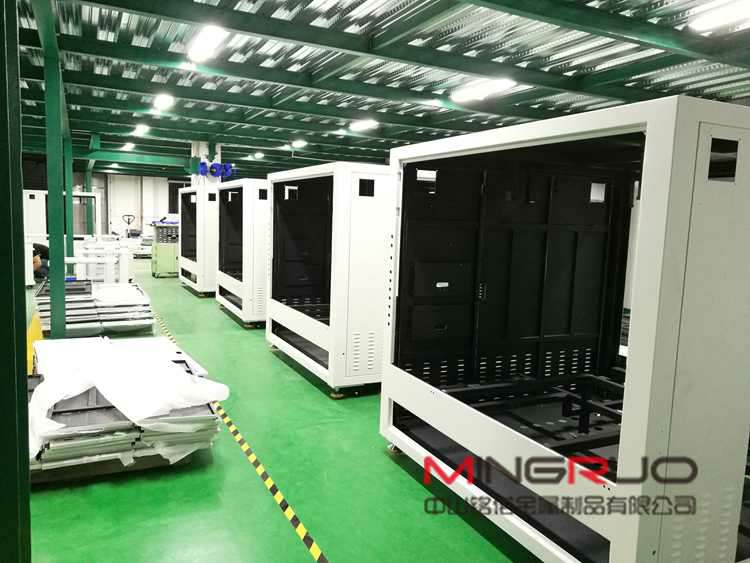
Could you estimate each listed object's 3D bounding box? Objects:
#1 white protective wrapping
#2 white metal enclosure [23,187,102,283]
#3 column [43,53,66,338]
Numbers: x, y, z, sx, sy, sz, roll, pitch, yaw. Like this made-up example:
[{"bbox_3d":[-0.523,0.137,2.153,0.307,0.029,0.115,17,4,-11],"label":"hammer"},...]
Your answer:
[{"bbox_3d":[-1.921,0.765,4.384,1.100,0.310,2.130,-2,7,-27],"label":"white protective wrapping"},{"bbox_3d":[-6.158,-0.878,11.490,1.300,1.760,1.300,-2,7,-27],"label":"white metal enclosure"},{"bbox_3d":[-3.091,-0.689,5.678,0.155,2.960,0.155,-2,7,-27],"label":"column"}]

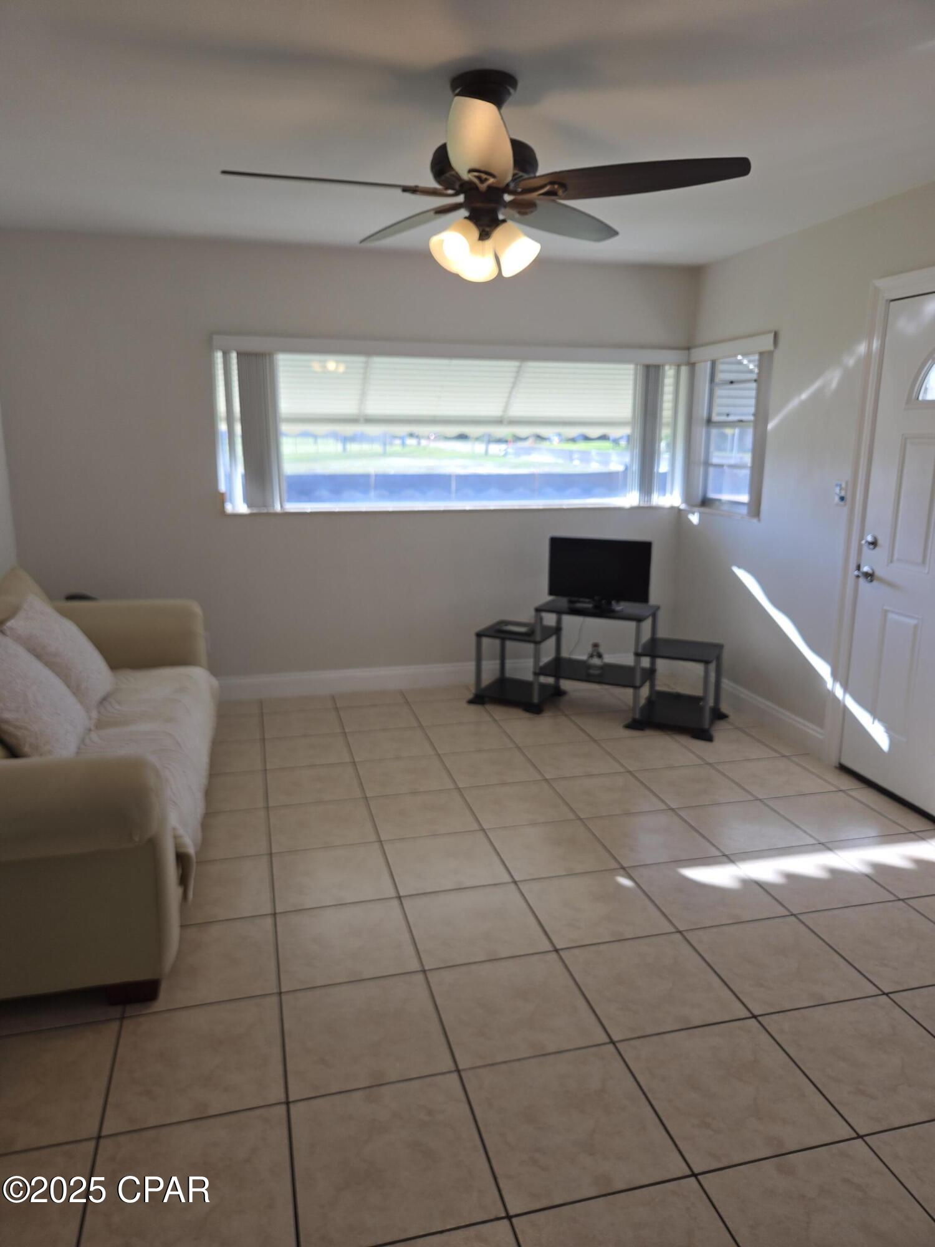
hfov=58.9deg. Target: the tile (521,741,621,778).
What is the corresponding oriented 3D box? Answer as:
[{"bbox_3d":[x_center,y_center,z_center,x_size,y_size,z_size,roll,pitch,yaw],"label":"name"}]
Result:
[{"bbox_3d":[0.498,0.646,3.902,0.390,0.010,0.390,-3,13,-14],"label":"tile"}]

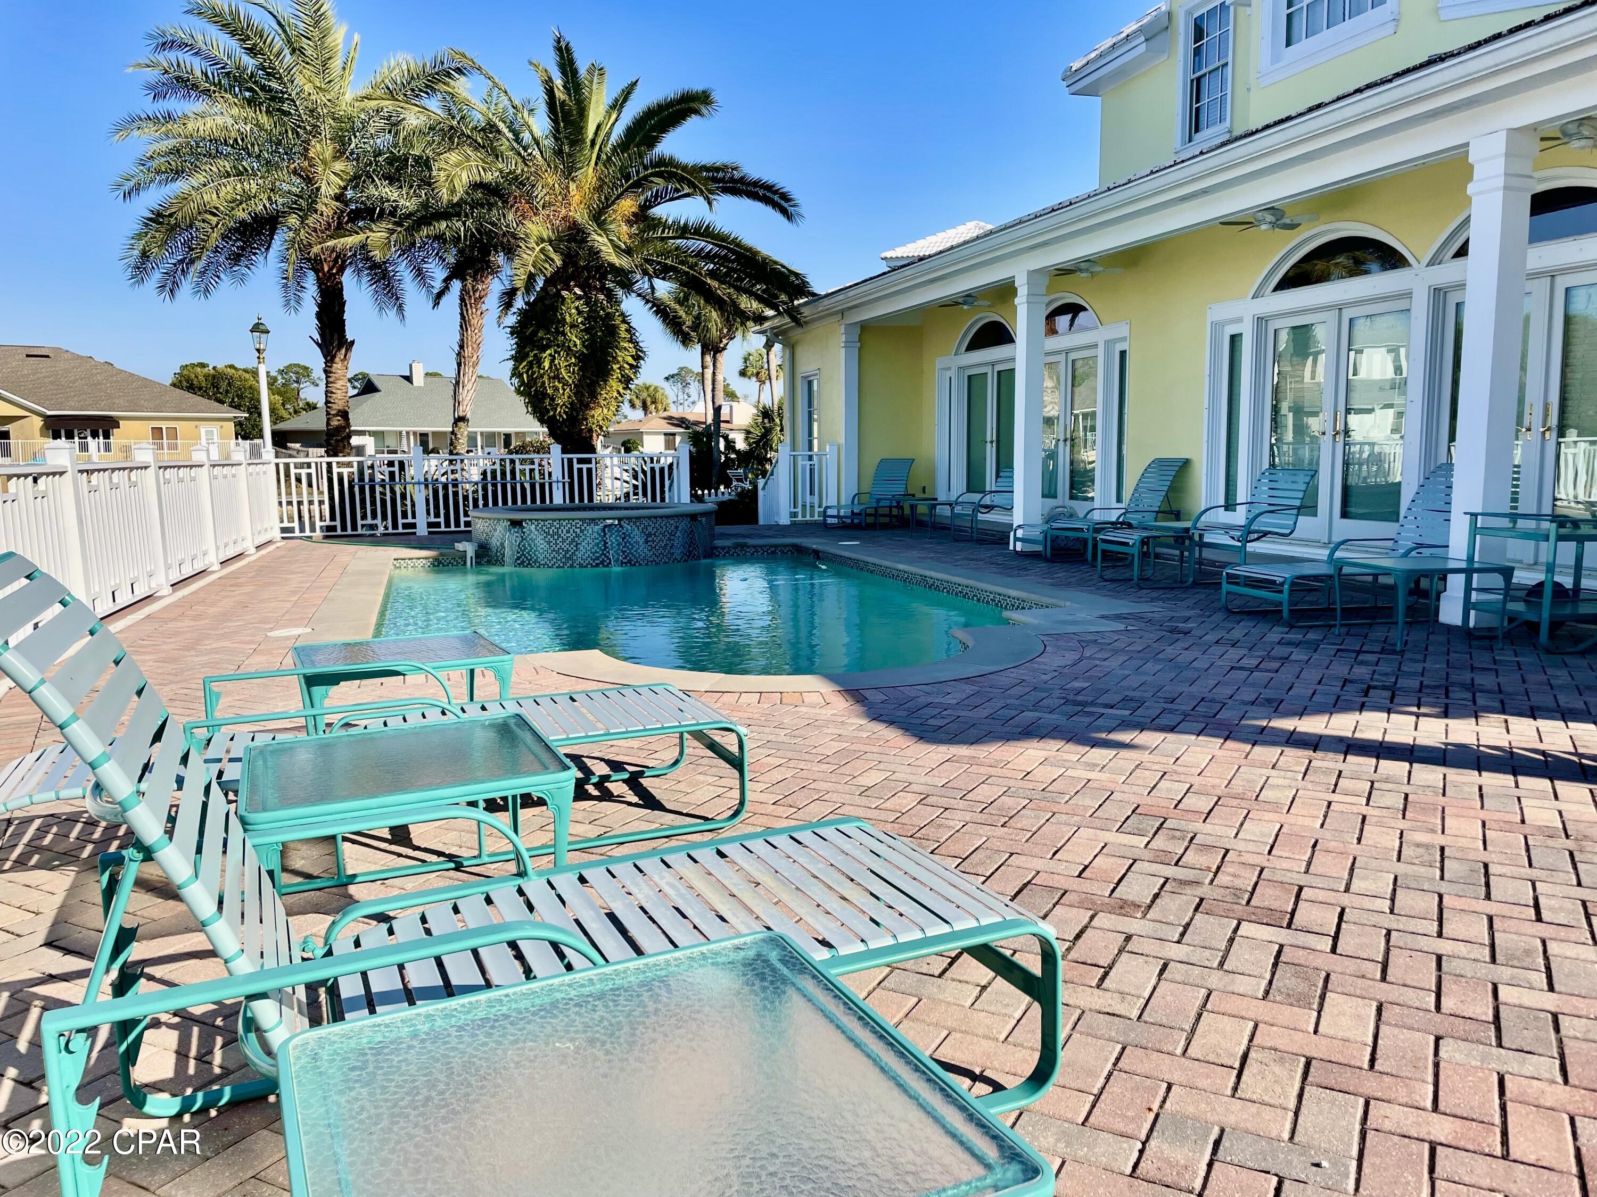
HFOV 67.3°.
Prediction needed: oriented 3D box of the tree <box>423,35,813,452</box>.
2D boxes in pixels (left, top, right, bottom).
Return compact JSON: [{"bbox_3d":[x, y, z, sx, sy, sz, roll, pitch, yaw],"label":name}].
[{"bbox_3d":[-3.012,-4.625,18.807,6.100,7.952,6.000,-2,7,-16],"label":"tree"}]

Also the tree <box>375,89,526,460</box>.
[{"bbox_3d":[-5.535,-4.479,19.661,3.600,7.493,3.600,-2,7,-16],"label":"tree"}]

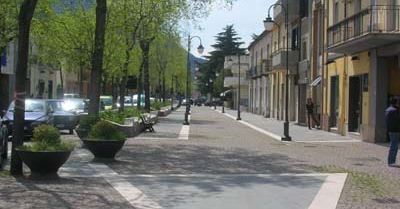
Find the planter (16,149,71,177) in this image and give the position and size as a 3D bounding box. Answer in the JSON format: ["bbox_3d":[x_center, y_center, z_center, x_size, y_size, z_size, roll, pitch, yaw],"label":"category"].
[{"bbox_3d":[-3.274,1.226,13.148,1.200,0.570,1.200,0,0,-1],"label":"planter"}]

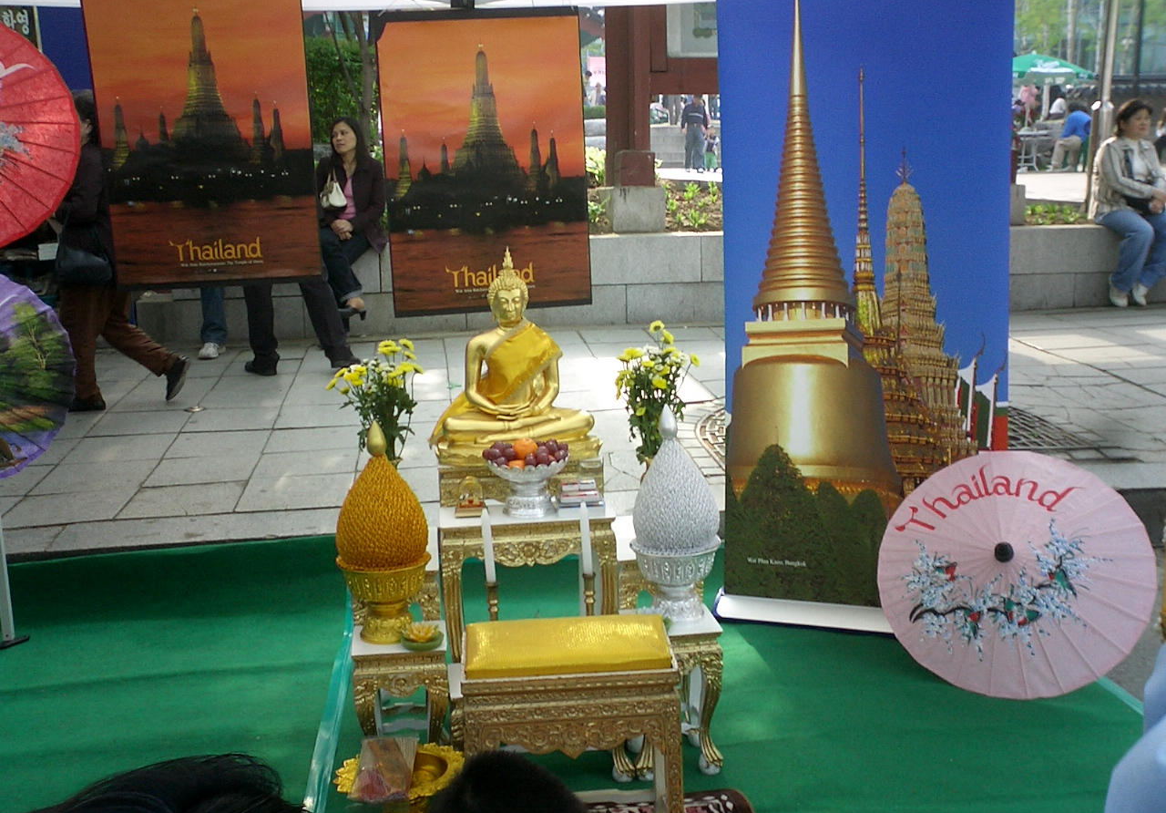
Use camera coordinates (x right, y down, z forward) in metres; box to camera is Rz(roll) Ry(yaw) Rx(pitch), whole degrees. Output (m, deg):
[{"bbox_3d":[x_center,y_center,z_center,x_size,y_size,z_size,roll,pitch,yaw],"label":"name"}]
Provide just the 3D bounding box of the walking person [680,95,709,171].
[{"bbox_3d":[2.342,-5.758,26.005,0.570,1.700,0.380,-2,13,0],"label":"walking person"}]

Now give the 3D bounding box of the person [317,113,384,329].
[{"bbox_3d":[-1.444,-1.151,7.816,0.500,1.300,0.680,0,13,4],"label":"person"}]

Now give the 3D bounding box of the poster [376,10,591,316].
[{"bbox_3d":[-0.297,-0.746,3.830,0.612,0.905,0.020,-4,11,-8],"label":"poster"}]

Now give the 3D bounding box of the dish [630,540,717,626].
[{"bbox_3d":[0.234,0.428,3.078,0.226,0.180,0.226,-1,13,0],"label":"dish"}]

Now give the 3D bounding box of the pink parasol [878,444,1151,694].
[{"bbox_3d":[1.280,0.531,3.695,0.766,0.766,0.520,-16,-34,13],"label":"pink parasol"}]

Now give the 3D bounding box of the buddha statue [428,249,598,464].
[{"bbox_3d":[-0.191,-0.145,3.308,0.450,0.550,0.260,-3,13,-8],"label":"buddha statue"}]

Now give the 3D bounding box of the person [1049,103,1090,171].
[{"bbox_3d":[8.835,-4.906,22.562,0.630,1.200,0.480,-6,14,-18],"label":"person"}]

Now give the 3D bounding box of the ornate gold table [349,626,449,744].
[{"bbox_3d":[-0.435,0.733,3.024,0.220,0.370,0.195,-3,13,-8],"label":"ornate gold table"}]

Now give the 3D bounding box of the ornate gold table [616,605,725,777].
[{"bbox_3d":[0.217,0.705,3.103,0.225,0.375,0.190,-3,13,-8],"label":"ornate gold table"}]

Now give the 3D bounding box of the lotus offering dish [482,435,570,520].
[{"bbox_3d":[-0.141,0.173,3.194,0.221,0.193,0.221,-2,13,0],"label":"lotus offering dish"}]

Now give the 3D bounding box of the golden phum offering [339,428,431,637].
[{"bbox_3d":[-0.485,0.303,3.002,0.229,0.537,0.229,-3,13,-4],"label":"golden phum offering"}]

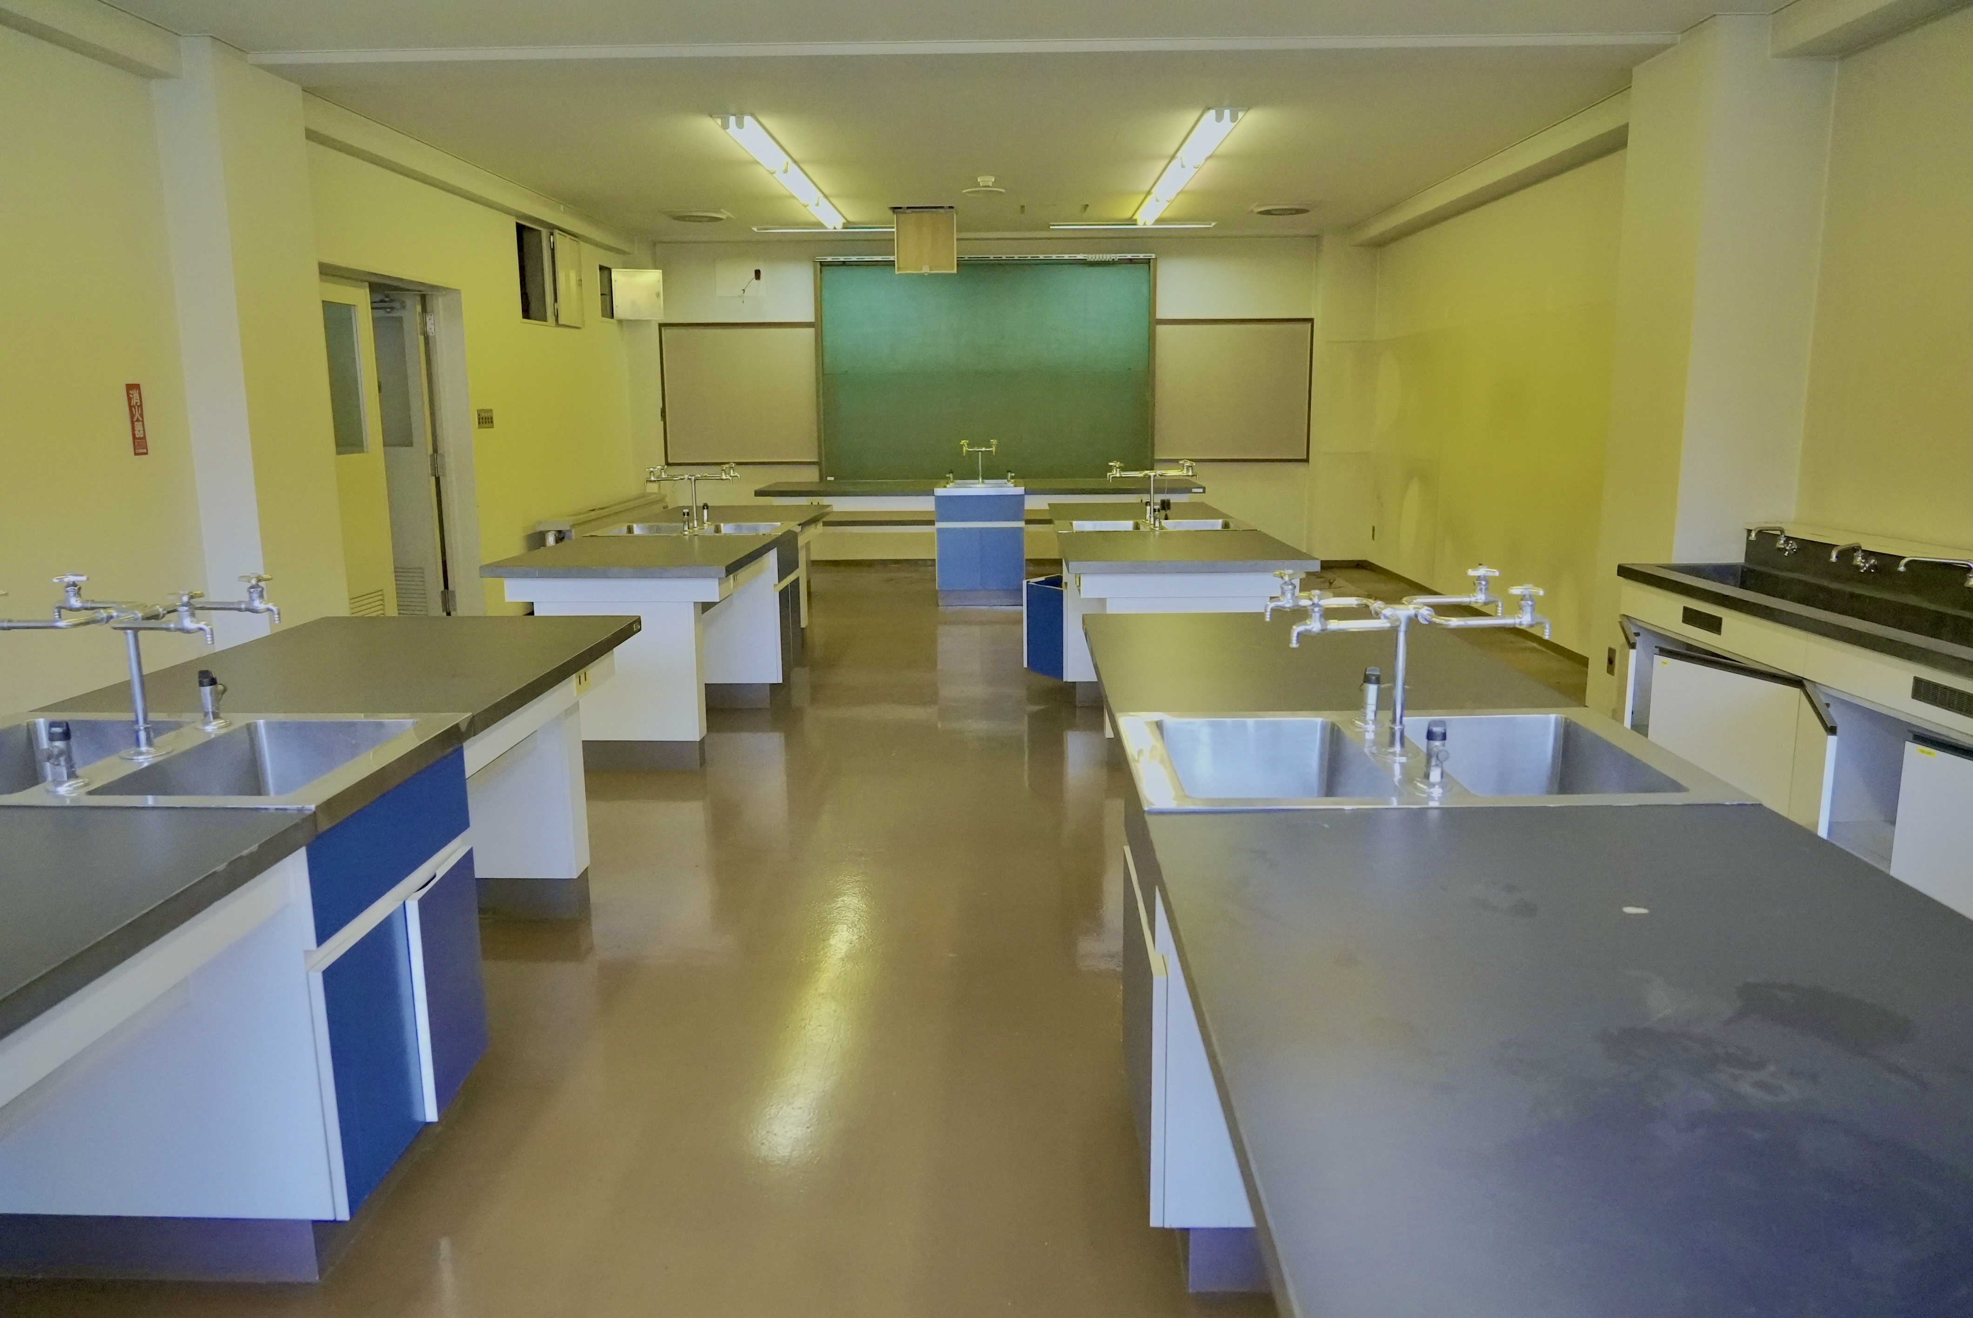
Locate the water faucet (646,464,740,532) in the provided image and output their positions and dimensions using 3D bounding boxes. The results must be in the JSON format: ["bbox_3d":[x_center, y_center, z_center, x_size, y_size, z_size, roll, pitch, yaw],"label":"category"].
[{"bbox_3d":[-1.345,-0.738,6.040,0.406,0.292,0.248,0,11,1],"label":"water faucet"}]

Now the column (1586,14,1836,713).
[{"bbox_3d":[2.847,-1.033,5.247,0.451,2.715,0.644,0,11,1],"label":"column"}]

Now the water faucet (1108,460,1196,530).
[{"bbox_3d":[0.756,-0.750,6.021,0.406,0.292,0.248,0,11,1],"label":"water faucet"}]

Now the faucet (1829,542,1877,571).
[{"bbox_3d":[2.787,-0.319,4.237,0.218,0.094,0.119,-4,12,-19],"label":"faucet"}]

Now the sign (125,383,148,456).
[{"bbox_3d":[-3.085,-0.868,4.789,0.008,0.252,0.080,0,11,1],"label":"sign"}]

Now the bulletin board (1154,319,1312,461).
[{"bbox_3d":[2.035,-2.209,10.862,1.296,1.168,0.030,0,11,1],"label":"bulletin board"}]

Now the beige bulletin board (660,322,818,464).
[{"bbox_3d":[-2.042,-2.198,10.935,1.291,1.164,0.030,0,11,1],"label":"beige bulletin board"}]

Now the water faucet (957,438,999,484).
[{"bbox_3d":[-0.056,-1.372,9.175,0.268,0.317,0.129,0,11,1],"label":"water faucet"}]

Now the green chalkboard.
[{"bbox_3d":[0.003,-2.347,10.835,2.743,1.841,0.099,0,11,1],"label":"green chalkboard"}]

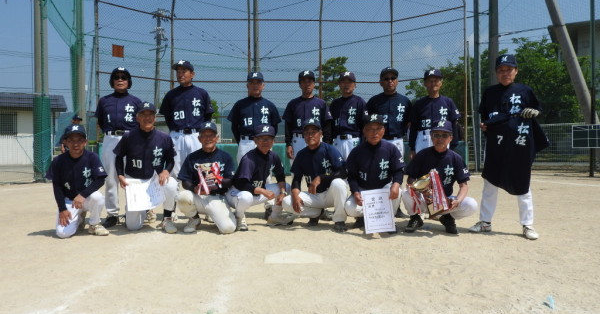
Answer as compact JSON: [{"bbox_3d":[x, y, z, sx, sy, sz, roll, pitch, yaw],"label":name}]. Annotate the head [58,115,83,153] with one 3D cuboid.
[{"bbox_3d":[-2.170,-0.170,4.650,0.220,0.320,0.250,-1,1,-22],"label":"head"}]

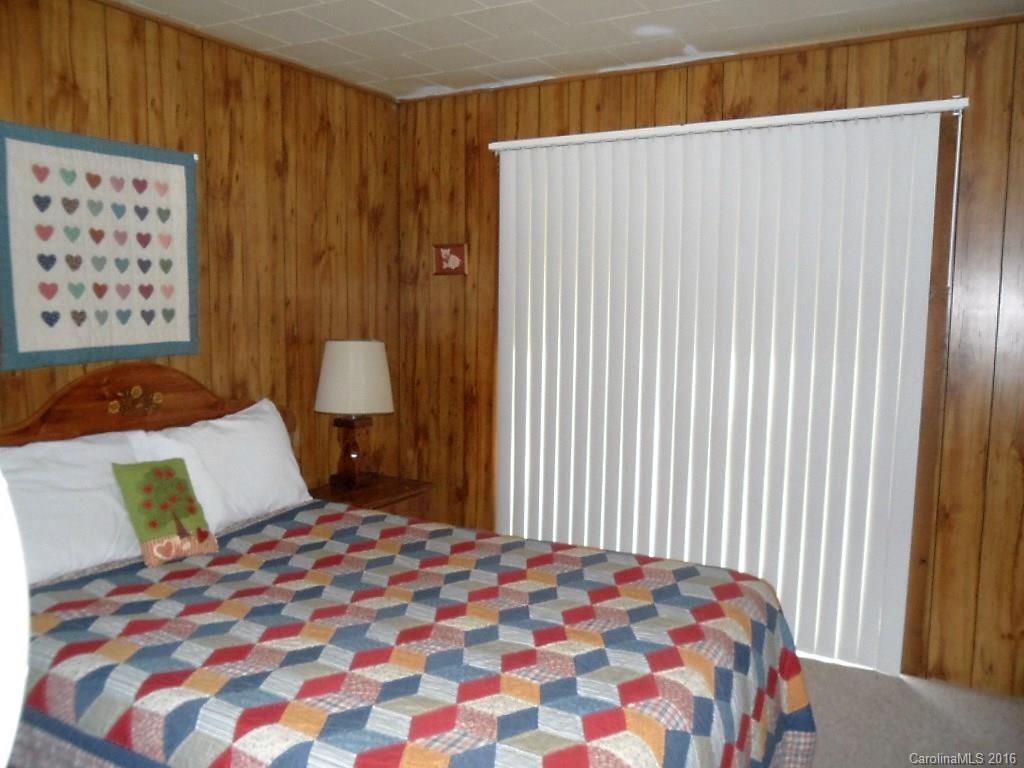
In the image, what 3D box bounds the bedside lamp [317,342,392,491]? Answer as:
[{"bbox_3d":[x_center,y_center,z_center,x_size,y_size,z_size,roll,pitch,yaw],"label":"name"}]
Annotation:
[{"bbox_3d":[-0.724,0.136,3.625,0.360,0.655,0.360,0,7,0],"label":"bedside lamp"}]

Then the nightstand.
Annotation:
[{"bbox_3d":[-0.676,0.767,3.722,0.410,0.575,0.520,4,8,29],"label":"nightstand"}]

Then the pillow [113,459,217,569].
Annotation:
[{"bbox_3d":[-1.155,0.420,2.670,0.085,0.365,0.270,-35,-17,27],"label":"pillow"}]

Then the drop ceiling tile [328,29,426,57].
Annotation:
[{"bbox_3d":[-0.532,-1.354,3.158,0.305,0.025,0.305,4,8,29],"label":"drop ceiling tile"}]

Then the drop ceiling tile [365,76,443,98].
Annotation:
[{"bbox_3d":[-0.489,-1.429,3.811,0.302,0.018,0.302,4,8,29],"label":"drop ceiling tile"}]

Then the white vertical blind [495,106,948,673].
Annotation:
[{"bbox_3d":[0.742,0.010,3.456,1.880,2.170,0.090,4,8,29],"label":"white vertical blind"}]

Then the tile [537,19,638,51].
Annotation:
[{"bbox_3d":[0.286,-1.336,3.054,0.305,0.025,0.305,4,8,29],"label":"tile"}]

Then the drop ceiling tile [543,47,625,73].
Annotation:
[{"bbox_3d":[0.311,-1.371,3.371,0.302,0.018,0.302,4,8,29],"label":"drop ceiling tile"}]

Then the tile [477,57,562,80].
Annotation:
[{"bbox_3d":[0.044,-1.391,3.518,0.302,0.018,0.302,4,8,29],"label":"tile"}]

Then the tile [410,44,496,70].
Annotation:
[{"bbox_3d":[-0.249,-1.369,3.337,0.302,0.018,0.302,4,8,29],"label":"tile"}]

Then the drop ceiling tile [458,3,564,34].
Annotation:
[{"bbox_3d":[0.001,-1.316,2.864,0.305,0.025,0.305,4,8,29],"label":"drop ceiling tile"}]

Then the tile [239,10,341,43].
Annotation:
[{"bbox_3d":[-0.819,-1.335,2.969,0.305,0.025,0.305,4,8,29],"label":"tile"}]

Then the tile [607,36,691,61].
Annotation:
[{"bbox_3d":[0.575,-1.355,3.240,0.305,0.025,0.300,4,8,29],"label":"tile"}]

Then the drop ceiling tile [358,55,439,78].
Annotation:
[{"bbox_3d":[-0.508,-1.388,3.479,0.302,0.018,0.302,4,8,29],"label":"drop ceiling tile"}]

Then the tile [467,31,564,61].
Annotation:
[{"bbox_3d":[0.020,-1.355,3.200,0.305,0.025,0.305,4,8,29],"label":"tile"}]

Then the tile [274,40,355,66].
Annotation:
[{"bbox_3d":[-0.798,-1.374,3.305,0.305,0.025,0.305,4,8,29],"label":"tile"}]

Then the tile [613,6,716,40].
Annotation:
[{"bbox_3d":[0.551,-1.310,2.898,0.302,0.018,0.302,4,8,29],"label":"tile"}]

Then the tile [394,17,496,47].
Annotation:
[{"bbox_3d":[-0.266,-1.335,3.011,0.305,0.025,0.305,4,8,29],"label":"tile"}]

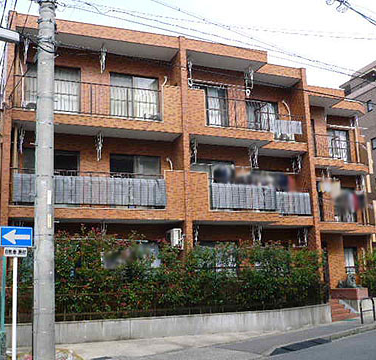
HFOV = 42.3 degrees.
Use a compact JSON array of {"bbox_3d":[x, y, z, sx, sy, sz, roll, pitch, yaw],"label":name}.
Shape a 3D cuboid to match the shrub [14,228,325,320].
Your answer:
[{"bbox_3d":[-0.165,2.548,13.473,8.900,2.200,1.000,2,-12,-20],"label":"shrub"}]

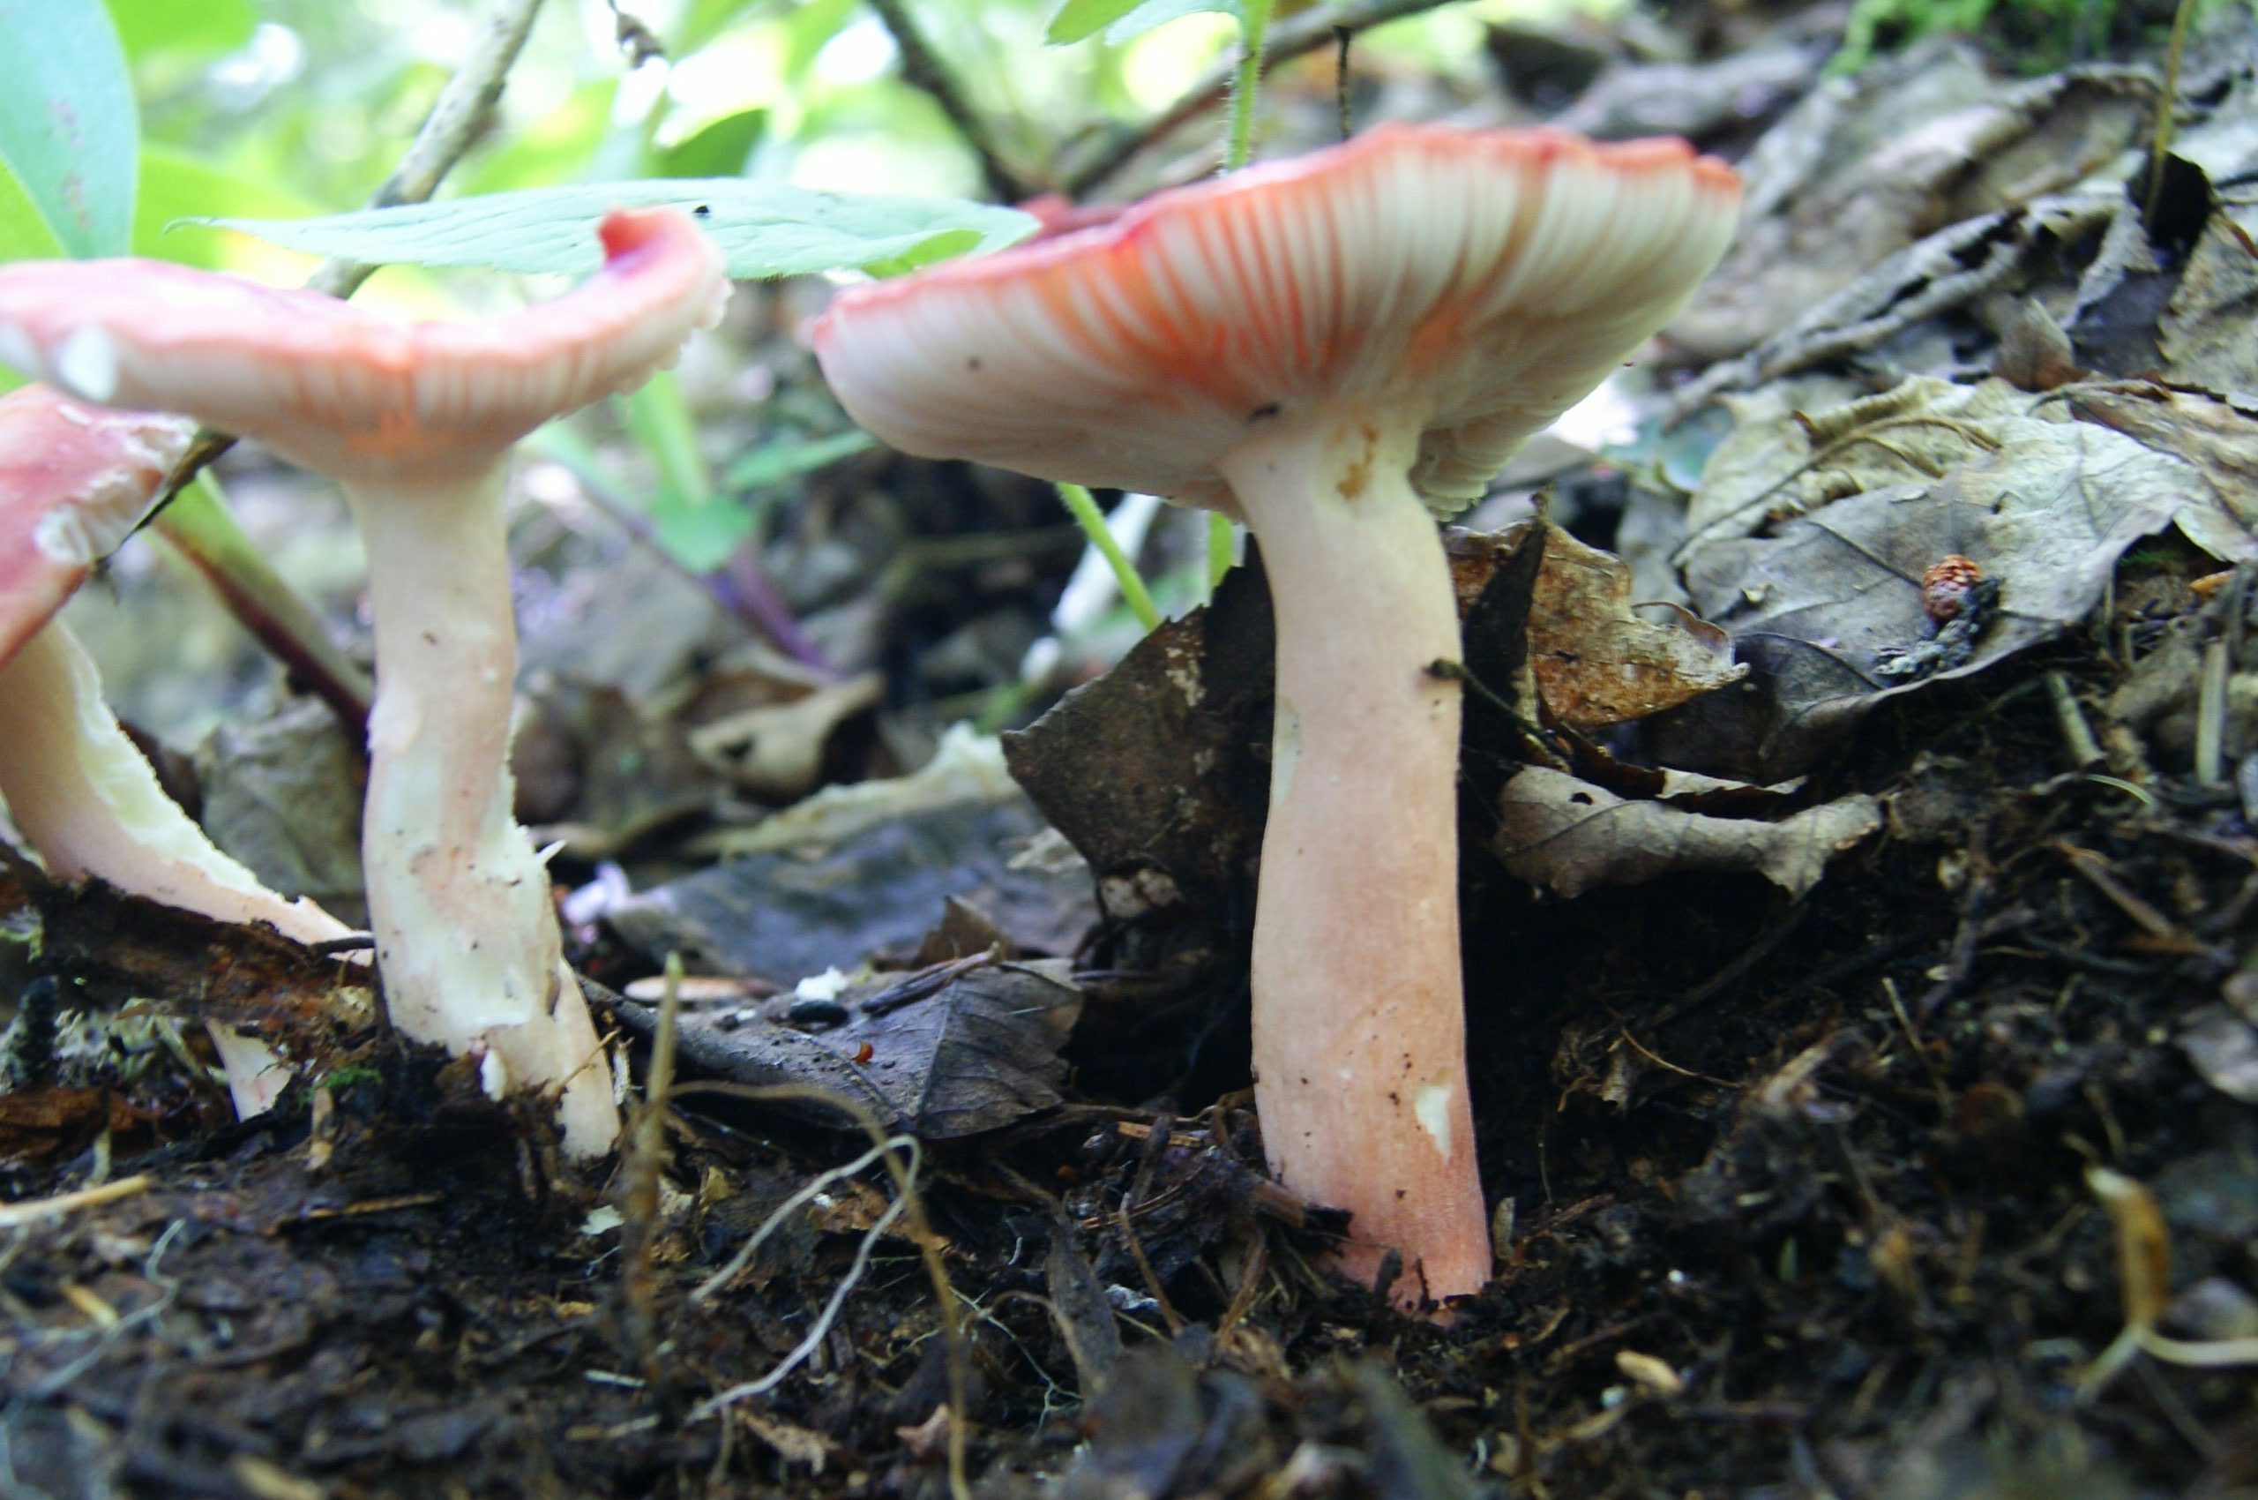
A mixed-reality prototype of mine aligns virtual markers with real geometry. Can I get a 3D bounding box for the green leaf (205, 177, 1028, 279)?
[{"bbox_3d":[-0.072,-0.073,0.290,0.119,0.013,0.042,0,23,0],"label":"green leaf"}]

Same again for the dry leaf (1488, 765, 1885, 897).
[{"bbox_3d":[0.069,0.010,0.255,0.048,0.016,0.027,0,7,0],"label":"dry leaf"}]

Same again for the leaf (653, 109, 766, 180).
[{"bbox_3d":[-0.091,-0.129,0.450,0.028,0.020,0.025,0,7,0],"label":"leaf"}]

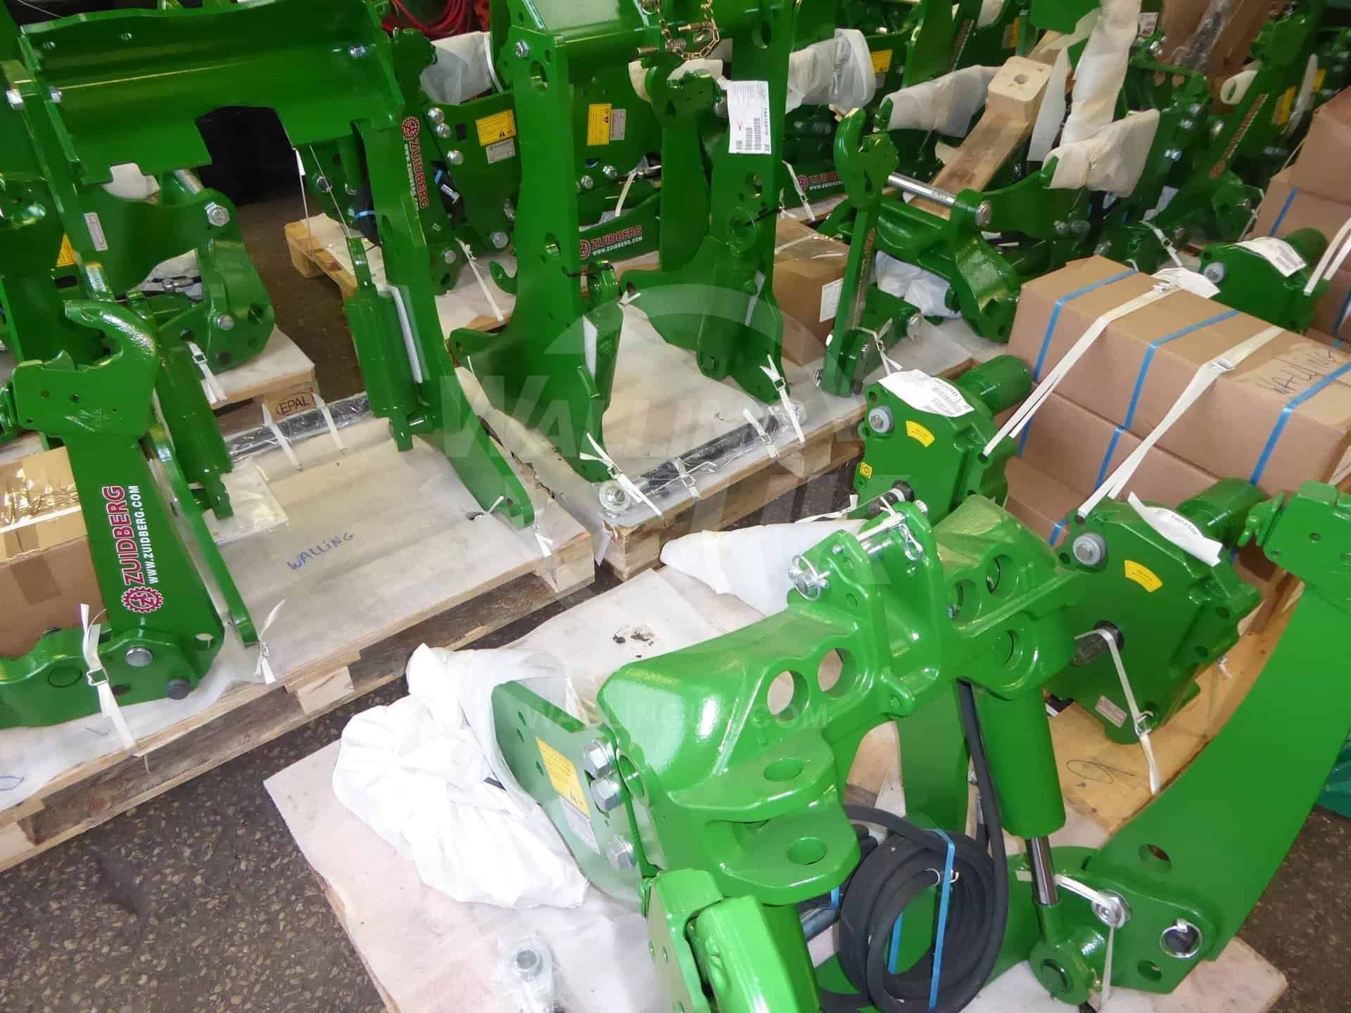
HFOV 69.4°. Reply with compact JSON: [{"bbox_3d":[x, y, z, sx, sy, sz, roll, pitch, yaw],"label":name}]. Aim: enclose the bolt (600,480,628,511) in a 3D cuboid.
[{"bbox_3d":[-0.134,-0.023,2.129,0.062,0.045,0.062,-25,46,-29],"label":"bolt"}]

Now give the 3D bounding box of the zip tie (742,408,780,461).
[{"bbox_3d":[0.204,-0.174,2.334,0.045,0.050,0.150,-26,47,-31],"label":"zip tie"}]

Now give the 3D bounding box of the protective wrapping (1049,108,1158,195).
[{"bbox_3d":[1.121,-0.931,2.604,0.420,0.230,0.090,-25,46,-29],"label":"protective wrapping"}]

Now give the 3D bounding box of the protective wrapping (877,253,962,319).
[{"bbox_3d":[0.704,-0.644,2.804,0.210,0.200,0.280,-25,46,-29],"label":"protective wrapping"}]

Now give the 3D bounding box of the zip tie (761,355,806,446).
[{"bbox_3d":[0.274,-0.268,2.377,0.060,0.140,0.210,-26,47,-31],"label":"zip tie"}]

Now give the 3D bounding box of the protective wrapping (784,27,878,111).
[{"bbox_3d":[0.481,-1.386,3.127,0.400,0.240,0.120,-25,46,-29],"label":"protective wrapping"}]

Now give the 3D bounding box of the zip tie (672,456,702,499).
[{"bbox_3d":[0.026,-0.064,2.194,0.040,0.040,0.110,-26,47,-31],"label":"zip tie"}]

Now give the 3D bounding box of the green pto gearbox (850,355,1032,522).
[{"bbox_3d":[0.520,-0.071,1.938,0.385,0.401,0.290,-26,47,-31],"label":"green pto gearbox"}]

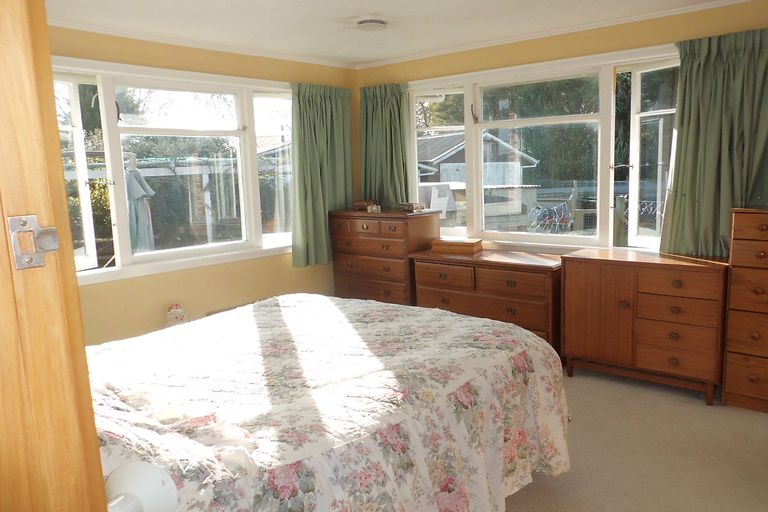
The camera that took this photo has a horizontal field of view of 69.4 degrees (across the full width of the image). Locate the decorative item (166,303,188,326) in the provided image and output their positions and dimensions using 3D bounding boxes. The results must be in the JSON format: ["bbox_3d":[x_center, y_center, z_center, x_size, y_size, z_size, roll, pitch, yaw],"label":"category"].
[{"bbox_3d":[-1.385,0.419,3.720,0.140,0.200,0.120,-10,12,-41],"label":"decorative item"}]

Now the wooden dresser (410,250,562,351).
[{"bbox_3d":[0.828,0.372,4.253,1.175,0.750,0.520,6,12,39],"label":"wooden dresser"}]

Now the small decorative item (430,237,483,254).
[{"bbox_3d":[0.596,-0.079,4.498,0.340,0.078,0.272,2,10,22],"label":"small decorative item"}]

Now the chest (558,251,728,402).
[{"bbox_3d":[1.686,0.417,3.605,0.941,0.812,0.410,5,12,37],"label":"chest"}]

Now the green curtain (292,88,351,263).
[{"bbox_3d":[-0.498,-0.696,4.829,0.120,1.470,0.630,6,12,39],"label":"green curtain"}]

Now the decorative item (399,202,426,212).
[{"bbox_3d":[0.243,-0.406,4.728,0.170,0.060,0.140,6,12,39],"label":"decorative item"}]

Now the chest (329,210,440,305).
[{"bbox_3d":[0.019,0.145,4.865,0.839,1.056,0.480,6,12,39],"label":"chest"}]

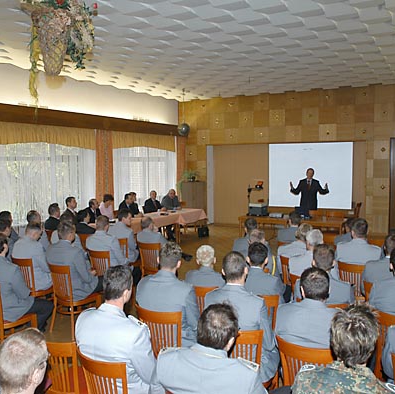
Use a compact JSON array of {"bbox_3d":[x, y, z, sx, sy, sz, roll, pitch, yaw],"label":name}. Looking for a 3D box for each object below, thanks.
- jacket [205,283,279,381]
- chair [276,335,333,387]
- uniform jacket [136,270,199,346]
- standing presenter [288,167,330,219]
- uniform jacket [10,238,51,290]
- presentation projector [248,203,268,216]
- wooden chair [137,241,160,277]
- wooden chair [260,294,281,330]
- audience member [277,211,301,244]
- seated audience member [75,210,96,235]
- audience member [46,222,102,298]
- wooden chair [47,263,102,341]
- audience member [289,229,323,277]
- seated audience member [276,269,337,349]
[{"bbox_3d":[0.315,0.951,2.994,0.520,0.680,0.400,1,5,12],"label":"jacket"},{"bbox_3d":[0.835,1.373,2.898,0.450,0.900,0.500,3,6,32],"label":"chair"},{"bbox_3d":[-0.244,0.966,3.480,0.520,0.740,0.430,2,6,28],"label":"uniform jacket"},{"bbox_3d":[2.581,0.245,9.496,0.880,1.800,0.420,2,6,22],"label":"standing presenter"},{"bbox_3d":[-2.026,0.812,5.069,0.500,0.680,0.420,2,6,29],"label":"uniform jacket"},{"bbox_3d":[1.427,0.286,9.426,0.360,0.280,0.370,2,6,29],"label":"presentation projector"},{"bbox_3d":[-0.553,1.068,5.906,0.440,0.880,0.520,3,5,35],"label":"wooden chair"},{"bbox_3d":[0.556,1.235,3.812,0.450,0.870,0.500,1,5,14],"label":"wooden chair"},{"bbox_3d":[1.451,0.836,6.003,0.520,1.300,0.820,1,5,20],"label":"audience member"},{"bbox_3d":[-1.664,0.831,6.718,0.540,1.260,0.800,3,7,34],"label":"seated audience member"},{"bbox_3d":[-1.383,0.924,4.980,0.540,1.320,0.820,3,6,40],"label":"audience member"},{"bbox_3d":[-1.414,1.156,4.828,0.450,0.870,0.500,2,6,28],"label":"wooden chair"},{"bbox_3d":[1.327,0.993,4.461,0.530,1.350,0.800,3,6,31],"label":"audience member"},{"bbox_3d":[0.840,1.082,2.899,0.520,1.290,0.820,1,5,22],"label":"seated audience member"}]

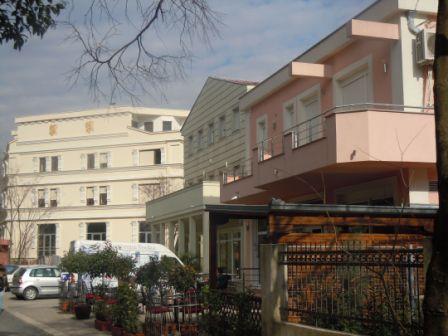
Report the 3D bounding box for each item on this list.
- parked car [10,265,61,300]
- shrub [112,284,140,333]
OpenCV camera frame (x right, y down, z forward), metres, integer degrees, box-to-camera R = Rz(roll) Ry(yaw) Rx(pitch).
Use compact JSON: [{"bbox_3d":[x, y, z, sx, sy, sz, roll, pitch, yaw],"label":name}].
[{"bbox_3d":[-7.685,5.198,30.790,3.900,1.460,1.650,4,-9,-32],"label":"parked car"},{"bbox_3d":[-2.173,3.143,15.000,0.620,1.150,0.620,0,-8,0],"label":"shrub"}]

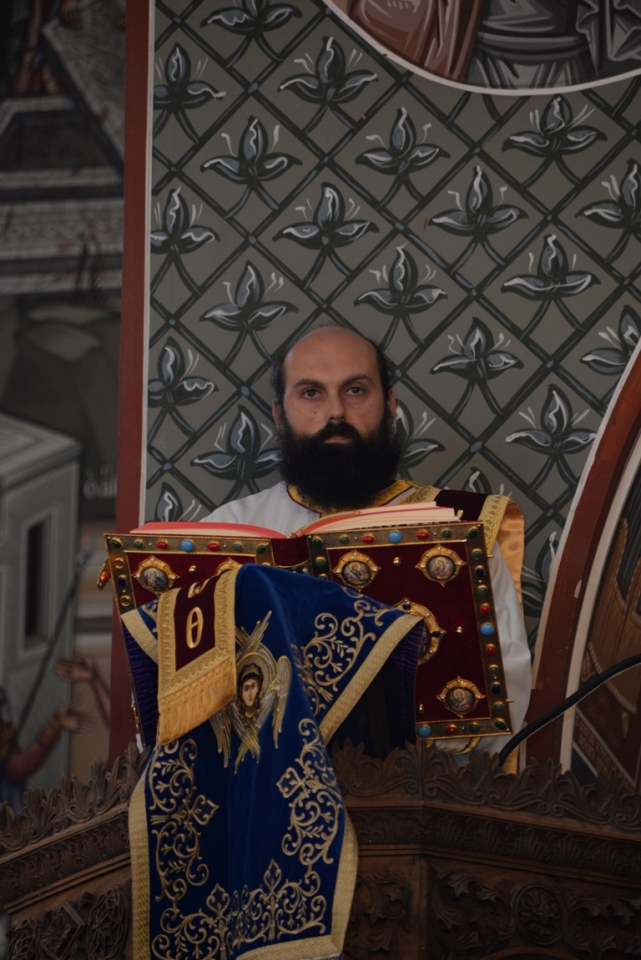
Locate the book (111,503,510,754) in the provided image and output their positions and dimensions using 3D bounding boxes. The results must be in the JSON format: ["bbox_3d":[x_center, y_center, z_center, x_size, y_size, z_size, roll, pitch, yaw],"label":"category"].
[{"bbox_3d":[-0.012,0.203,7.738,0.535,0.100,0.336,-2,-62,13],"label":"book"}]

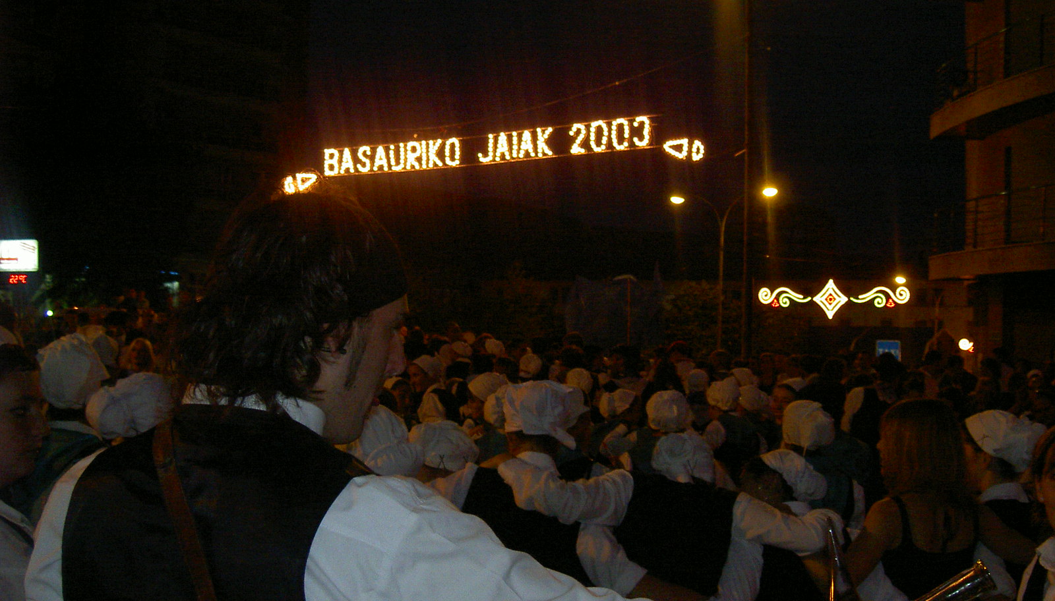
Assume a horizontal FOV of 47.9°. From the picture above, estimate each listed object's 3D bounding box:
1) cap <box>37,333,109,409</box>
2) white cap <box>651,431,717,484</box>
[{"bbox_3d":[-1.415,0.221,3.700,0.220,0.225,0.230,1,-2,0],"label":"cap"},{"bbox_3d":[0.591,0.594,4.500,0.250,0.200,0.260,1,-2,-6],"label":"white cap"}]

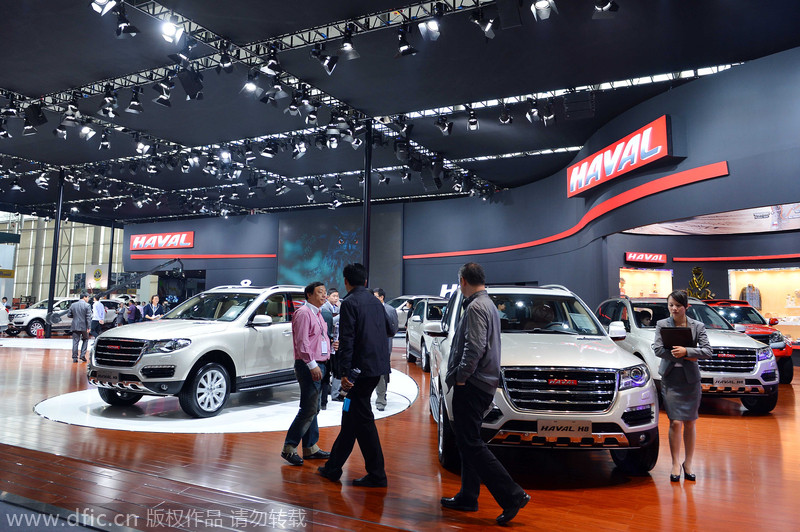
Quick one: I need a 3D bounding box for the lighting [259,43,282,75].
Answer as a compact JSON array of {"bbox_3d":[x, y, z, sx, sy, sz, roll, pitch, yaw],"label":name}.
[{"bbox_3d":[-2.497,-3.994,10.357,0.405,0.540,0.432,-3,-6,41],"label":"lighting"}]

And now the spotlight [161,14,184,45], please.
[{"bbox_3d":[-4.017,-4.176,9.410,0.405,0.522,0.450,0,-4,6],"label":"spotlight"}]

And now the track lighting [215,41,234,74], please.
[{"bbox_3d":[-4.270,-5.106,13.041,0.430,0.700,0.450,0,-5,6],"label":"track lighting"}]

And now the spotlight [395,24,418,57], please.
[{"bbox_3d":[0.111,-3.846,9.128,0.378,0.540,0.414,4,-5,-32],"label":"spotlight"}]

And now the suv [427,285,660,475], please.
[{"bbox_3d":[1.382,1.125,6.519,2.030,1.790,4.750,1,-5,2],"label":"suv"}]

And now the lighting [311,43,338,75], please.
[{"bbox_3d":[-1.392,-3.827,9.828,0.468,0.540,0.378,-1,-5,21],"label":"lighting"}]

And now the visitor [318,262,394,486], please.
[{"bbox_3d":[-0.348,0.927,4.582,0.520,1.800,0.500,5,-6,-38],"label":"visitor"}]

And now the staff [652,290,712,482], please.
[{"bbox_3d":[2.515,1.046,4.783,0.520,1.660,0.380,0,-4,14],"label":"staff"}]

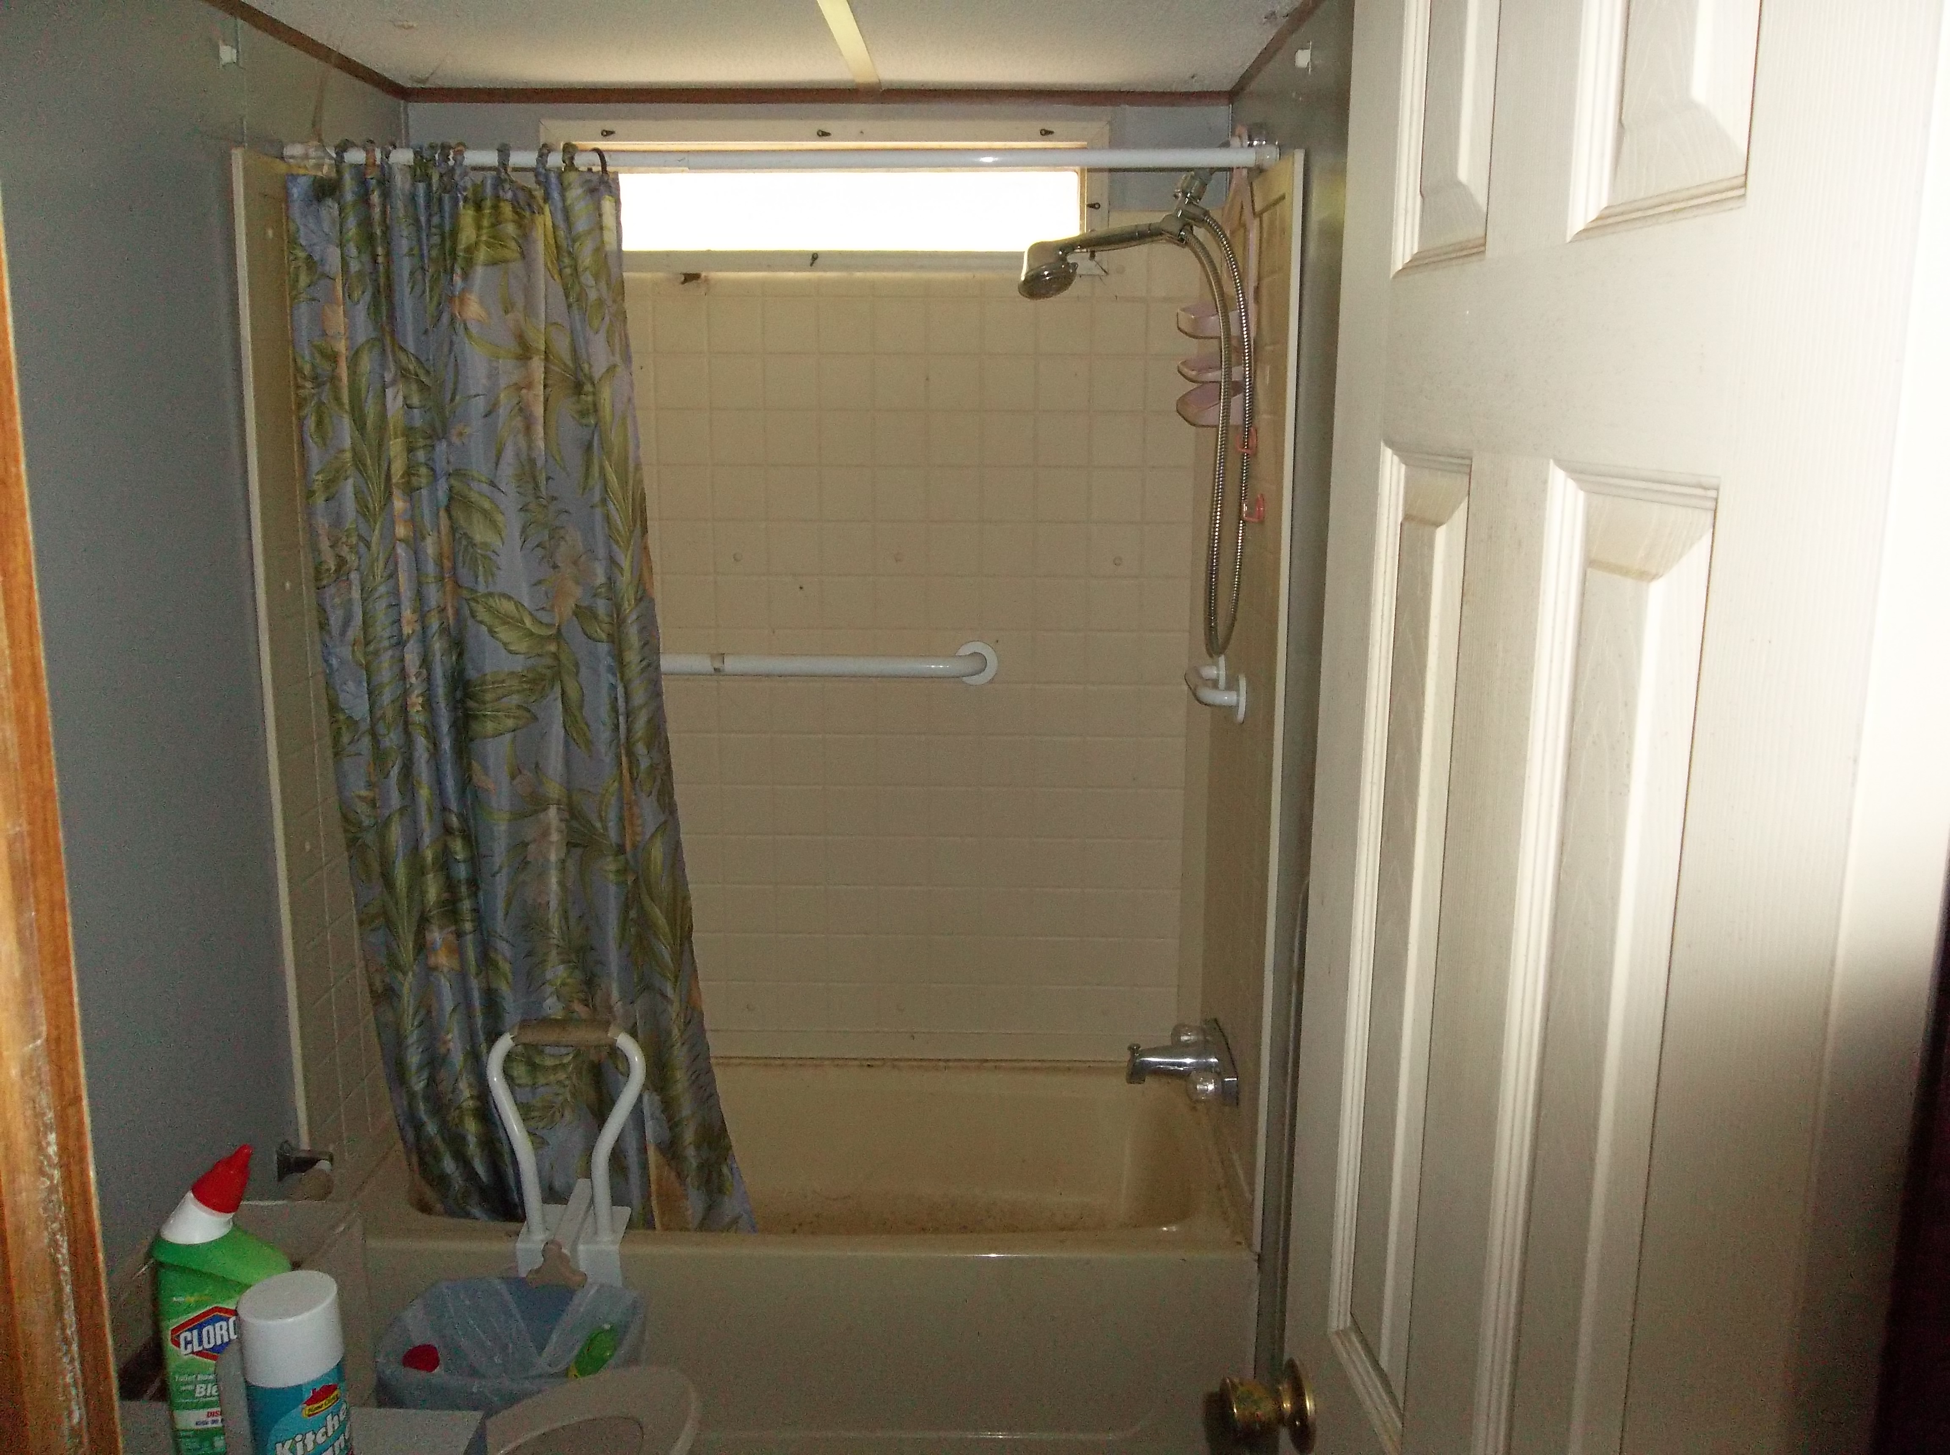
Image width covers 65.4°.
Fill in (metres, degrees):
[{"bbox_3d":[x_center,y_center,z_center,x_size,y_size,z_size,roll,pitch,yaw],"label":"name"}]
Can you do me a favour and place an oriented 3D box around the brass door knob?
[{"bbox_3d":[0.230,0.540,1.210,0.068,0.065,0.065,-1,11,-4],"label":"brass door knob"}]

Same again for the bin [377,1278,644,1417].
[{"bbox_3d":[-0.631,0.990,2.121,0.310,0.350,0.215,0,11,1],"label":"bin"}]

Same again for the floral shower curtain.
[{"bbox_3d":[-0.662,0.032,2.298,0.617,1.730,0.160,0,11,1],"label":"floral shower curtain"}]

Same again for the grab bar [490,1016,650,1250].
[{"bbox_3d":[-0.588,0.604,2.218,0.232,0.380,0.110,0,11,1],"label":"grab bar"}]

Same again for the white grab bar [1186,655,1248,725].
[{"bbox_3d":[0.386,-0.070,2.481,0.072,0.078,0.300,0,11,1],"label":"white grab bar"}]

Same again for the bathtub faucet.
[{"bbox_3d":[0.333,0.560,2.513,0.165,0.078,0.275,0,11,1],"label":"bathtub faucet"}]

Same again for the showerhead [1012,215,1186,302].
[{"bbox_3d":[0.189,-0.699,2.258,0.260,0.100,0.085,-10,11,3],"label":"showerhead"}]

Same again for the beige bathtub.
[{"bbox_3d":[-0.279,0.882,2.577,1.394,0.385,0.673,0,11,1],"label":"beige bathtub"}]

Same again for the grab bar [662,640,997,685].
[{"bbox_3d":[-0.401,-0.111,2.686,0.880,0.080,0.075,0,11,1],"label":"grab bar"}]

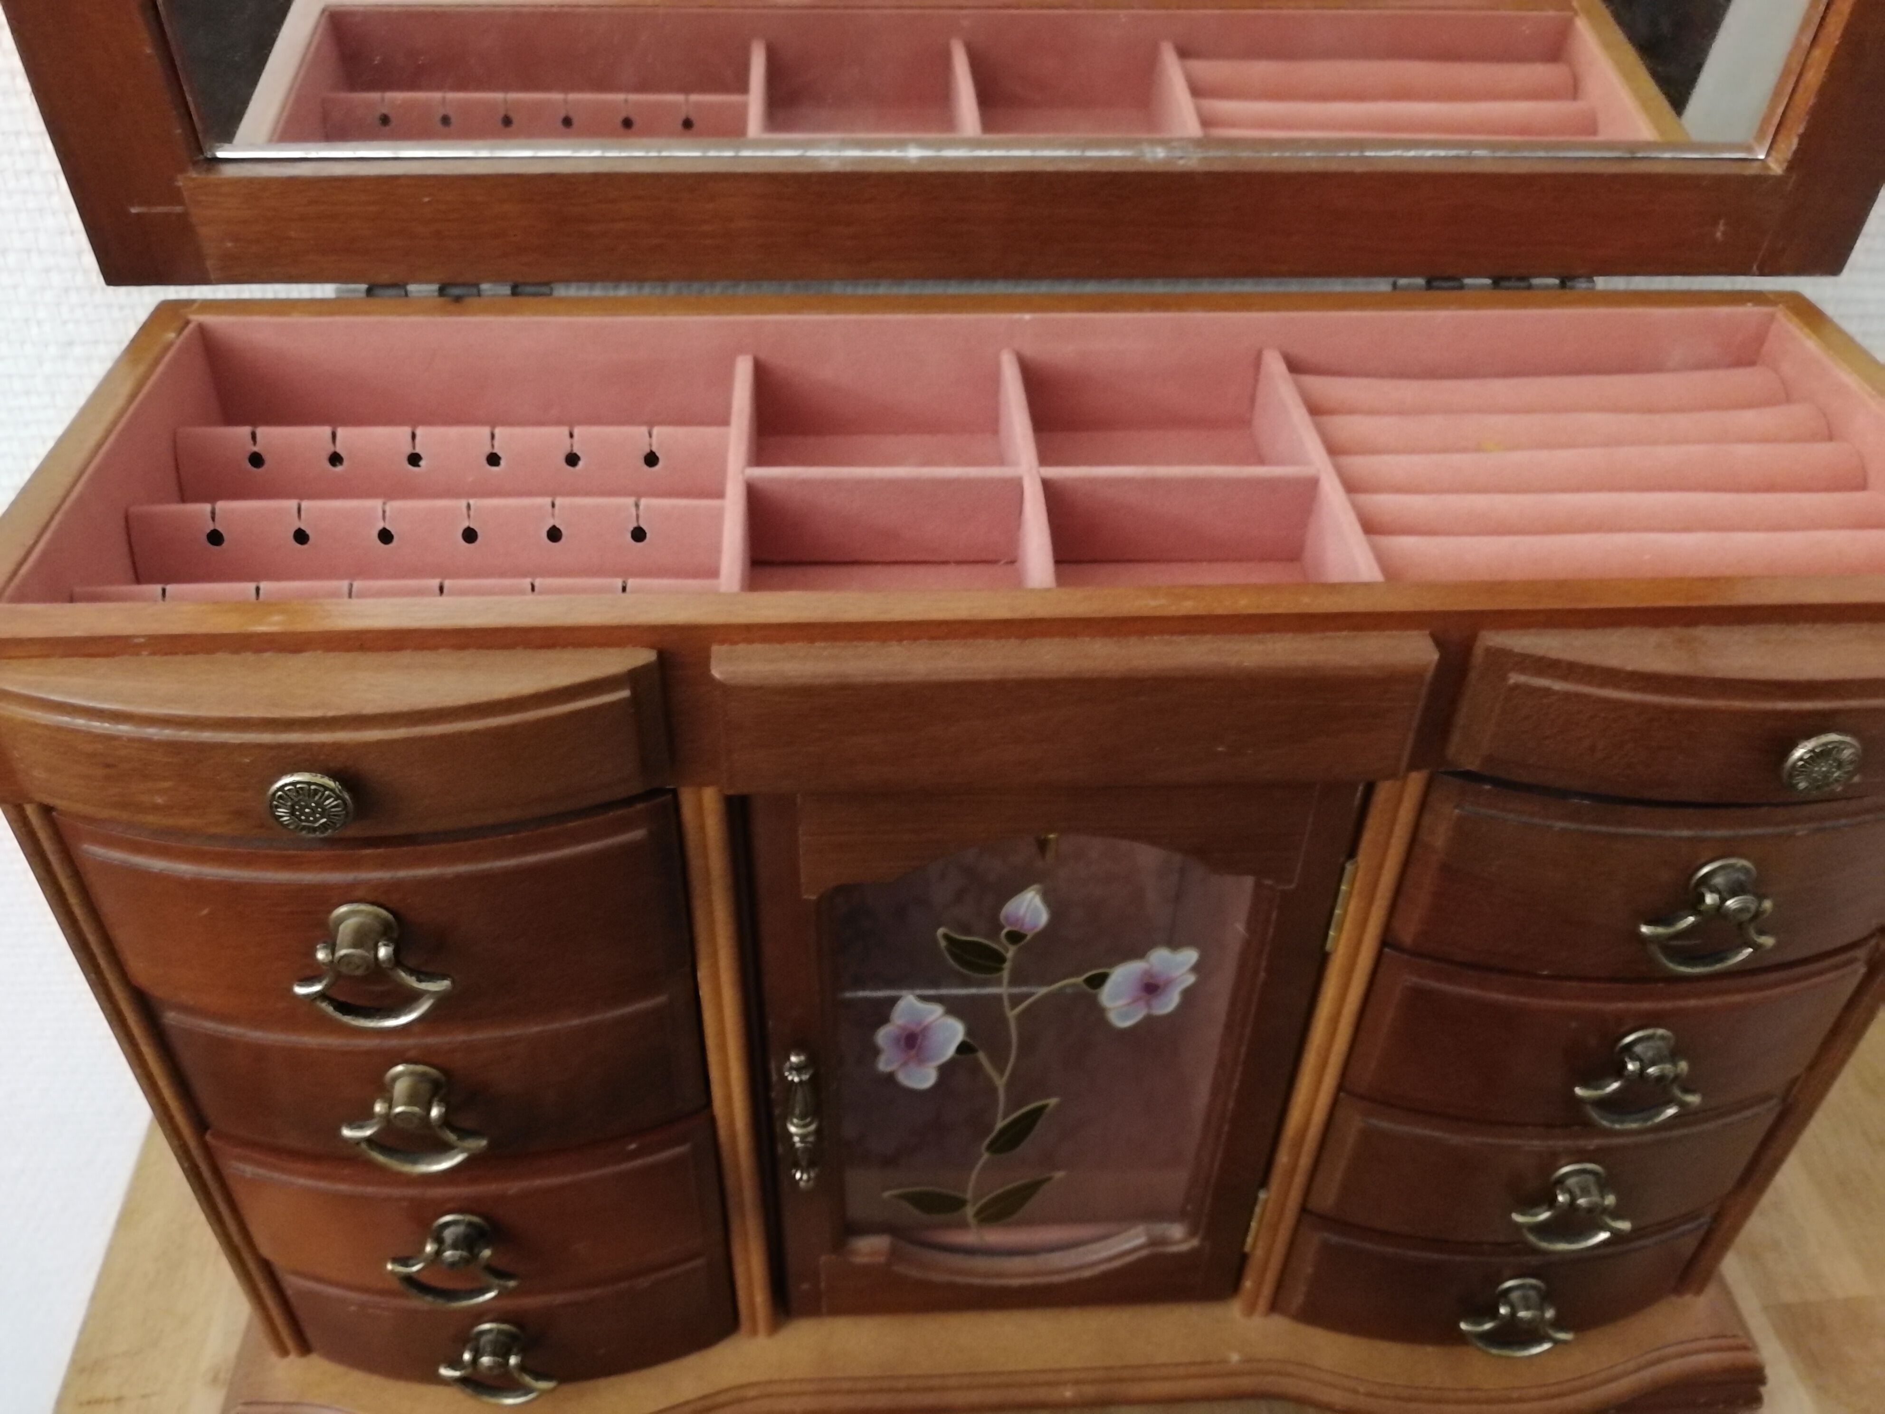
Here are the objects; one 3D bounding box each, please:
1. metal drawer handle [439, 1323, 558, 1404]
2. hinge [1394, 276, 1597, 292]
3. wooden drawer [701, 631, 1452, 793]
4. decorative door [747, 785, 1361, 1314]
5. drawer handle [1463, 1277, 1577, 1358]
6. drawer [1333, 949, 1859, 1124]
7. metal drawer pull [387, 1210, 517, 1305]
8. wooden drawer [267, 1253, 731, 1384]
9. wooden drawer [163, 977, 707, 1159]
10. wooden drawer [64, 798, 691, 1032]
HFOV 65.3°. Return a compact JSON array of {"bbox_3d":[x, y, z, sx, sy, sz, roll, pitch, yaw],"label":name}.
[{"bbox_3d":[-0.104,0.155,0.347,0.026,0.025,0.010,-1,39,-3],"label":"metal drawer handle"},{"bbox_3d":[0.125,-0.096,0.333,0.047,0.005,0.005,-1,39,-3],"label":"hinge"},{"bbox_3d":[0.021,0.001,0.241,0.115,0.027,0.012,-1,39,-3],"label":"wooden drawer"},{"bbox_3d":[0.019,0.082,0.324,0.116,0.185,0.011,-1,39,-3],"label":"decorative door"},{"bbox_3d":[0.140,0.150,0.360,0.028,0.024,0.010,-1,39,-3],"label":"drawer handle"},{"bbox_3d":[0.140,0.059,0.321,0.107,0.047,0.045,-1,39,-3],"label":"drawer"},{"bbox_3d":[-0.105,0.120,0.319,0.026,0.025,0.010,-1,39,-3],"label":"metal drawer pull"},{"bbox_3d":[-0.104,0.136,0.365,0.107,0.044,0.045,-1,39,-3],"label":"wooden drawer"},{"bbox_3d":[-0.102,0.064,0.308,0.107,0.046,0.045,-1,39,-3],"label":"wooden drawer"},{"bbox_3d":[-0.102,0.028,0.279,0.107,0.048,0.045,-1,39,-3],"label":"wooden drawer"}]

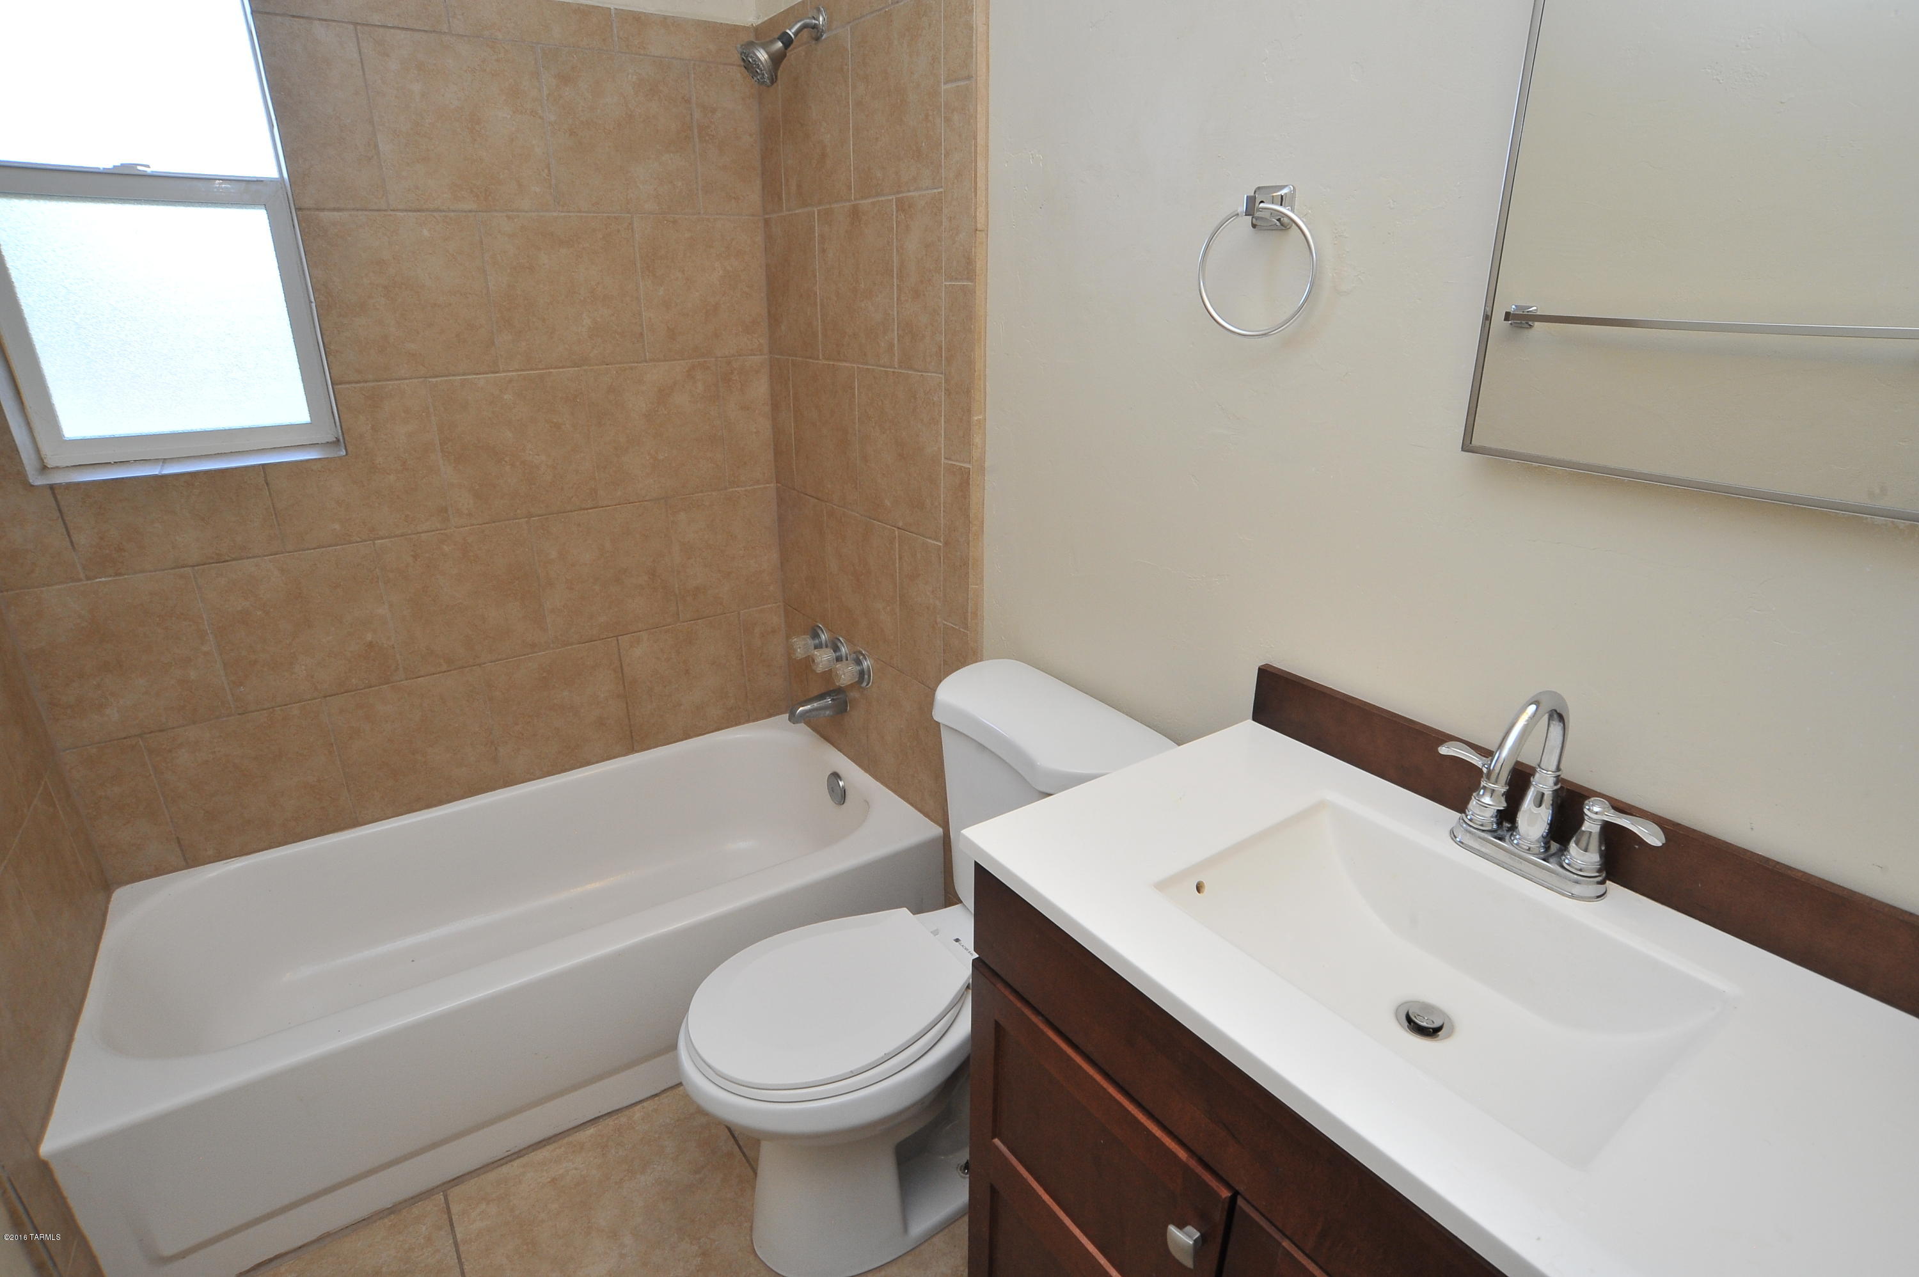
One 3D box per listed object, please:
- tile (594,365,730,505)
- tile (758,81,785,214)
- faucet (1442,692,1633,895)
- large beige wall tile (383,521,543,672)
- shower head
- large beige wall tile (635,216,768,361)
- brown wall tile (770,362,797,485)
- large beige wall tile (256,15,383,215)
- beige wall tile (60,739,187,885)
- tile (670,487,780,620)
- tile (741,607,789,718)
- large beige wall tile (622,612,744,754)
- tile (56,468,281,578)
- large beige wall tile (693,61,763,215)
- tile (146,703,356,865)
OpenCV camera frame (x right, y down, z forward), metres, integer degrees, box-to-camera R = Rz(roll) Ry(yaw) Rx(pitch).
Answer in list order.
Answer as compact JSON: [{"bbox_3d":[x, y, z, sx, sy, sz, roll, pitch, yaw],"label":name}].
[{"bbox_3d":[-0.682,-0.467,2.189,0.304,0.304,0.010,-14,25,-33],"label":"tile"},{"bbox_3d":[-0.407,-1.075,2.068,0.010,0.306,0.126,-14,24,-33],"label":"tile"},{"bbox_3d":[0.555,0.145,0.940,0.139,0.207,0.222,-15,26,-33],"label":"faucet"},{"bbox_3d":[-1.052,-0.084,2.054,0.304,0.304,0.010,-14,25,-33],"label":"large beige wall tile"},{"bbox_3d":[-0.326,-1.095,1.768,0.170,0.143,0.076,-15,26,-33],"label":"shower head"},{"bbox_3d":[-0.574,-0.780,2.151,0.287,0.304,0.010,-14,25,-33],"label":"large beige wall tile"},{"bbox_3d":[-0.417,-0.506,2.293,0.010,0.304,0.115,-14,25,-33],"label":"brown wall tile"},{"bbox_3d":[-1.120,-0.920,1.692,0.142,0.298,0.010,-15,26,-33],"label":"large beige wall tile"},{"bbox_3d":[-1.569,0.327,1.806,0.124,0.298,0.010,-14,24,-33],"label":"beige wall tile"},{"bbox_3d":[-0.567,-0.209,2.358,0.275,0.305,0.010,-14,24,-33],"label":"tile"},{"bbox_3d":[-0.505,0.056,2.536,0.125,0.319,0.010,-15,26,-33],"label":"tile"},{"bbox_3d":[-0.681,0.100,2.419,0.299,0.312,0.010,-15,26,-33],"label":"large beige wall tile"},{"bbox_3d":[-1.417,-0.216,1.737,0.299,0.168,0.010,-15,26,-33],"label":"tile"},{"bbox_3d":[-0.515,-1.080,2.092,0.130,0.298,0.010,-15,26,-33],"label":"large beige wall tile"},{"bbox_3d":[-1.412,0.283,1.932,0.299,0.291,0.010,-15,26,-33],"label":"tile"}]

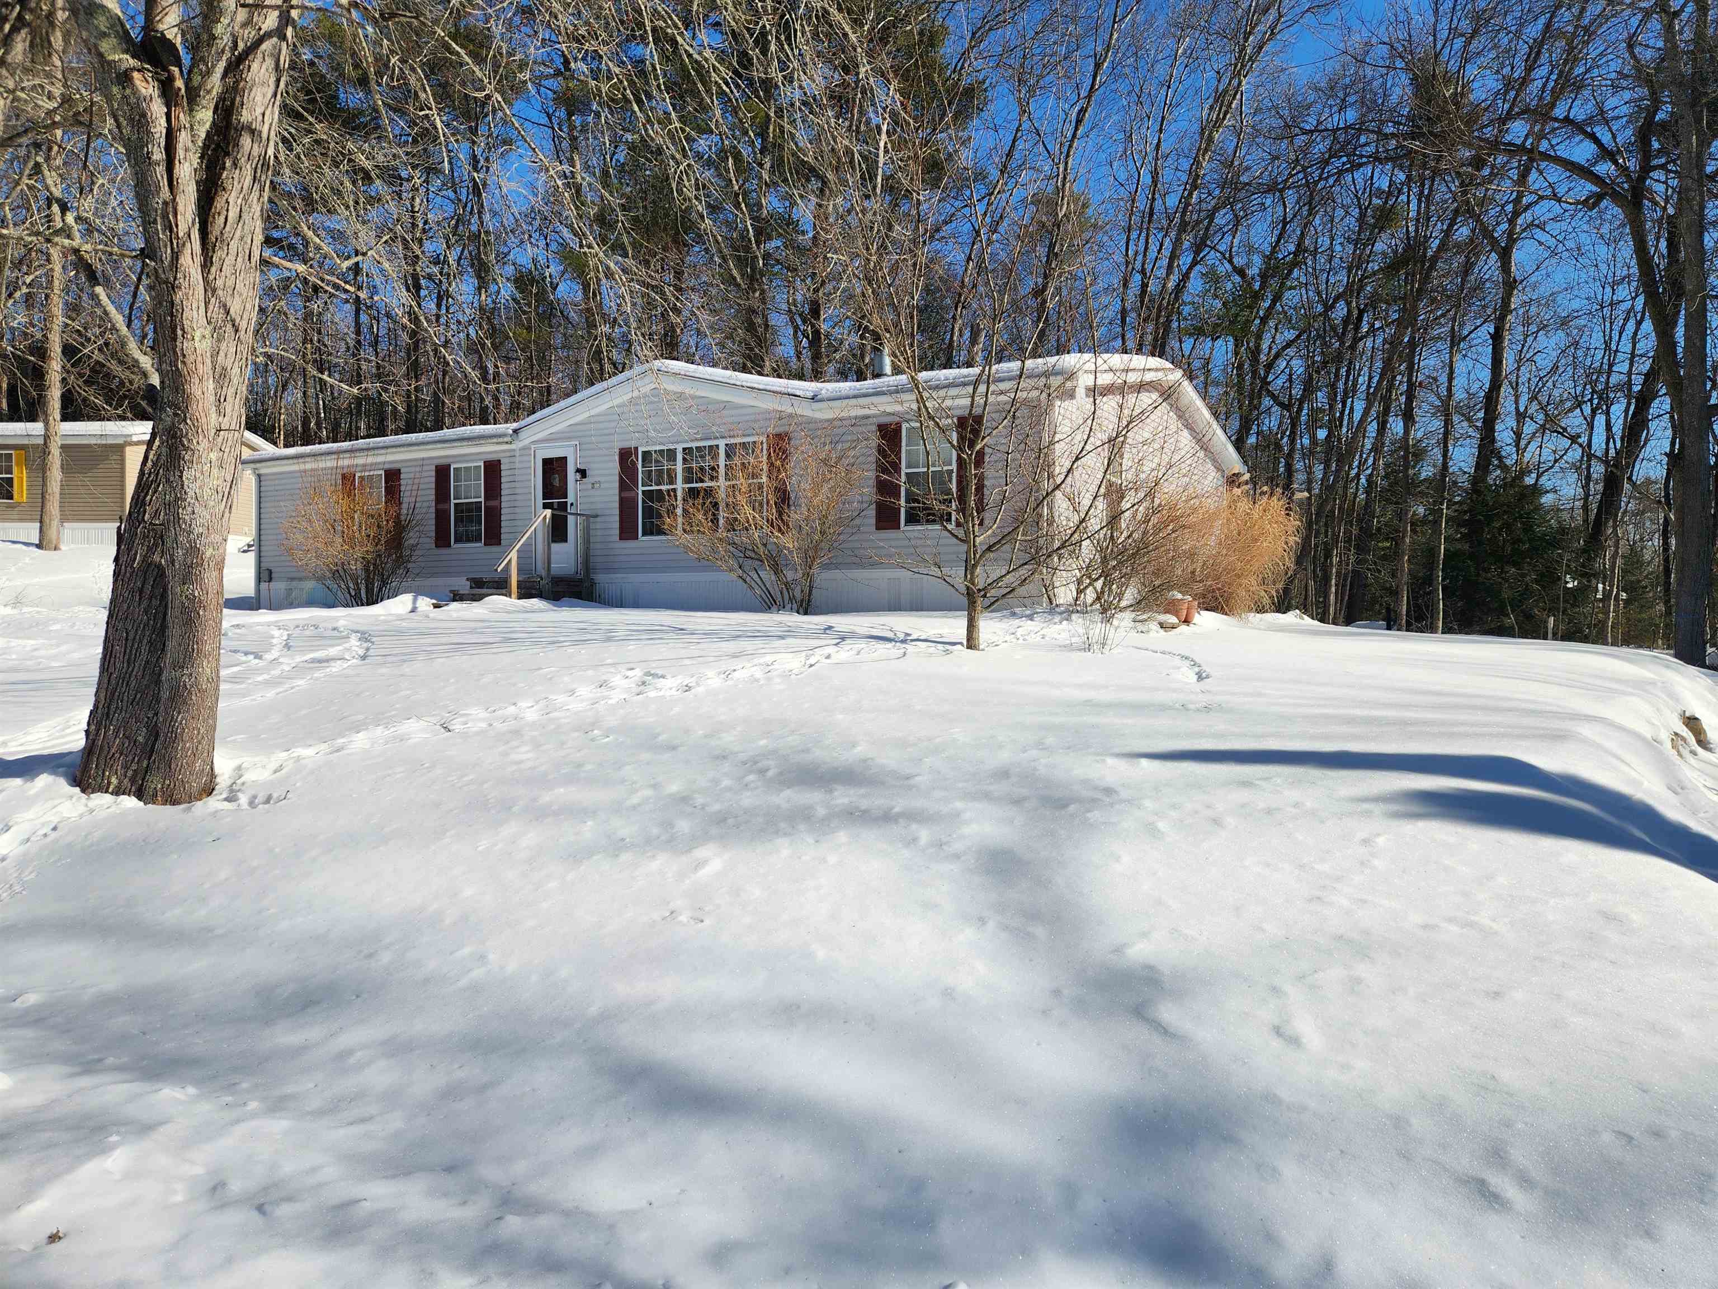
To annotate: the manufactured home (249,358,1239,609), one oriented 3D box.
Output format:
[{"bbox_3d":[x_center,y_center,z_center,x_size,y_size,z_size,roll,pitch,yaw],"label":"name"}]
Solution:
[{"bbox_3d":[-2.328,-2.401,21.422,16.580,3.870,9.070,1,1,31],"label":"manufactured home"}]

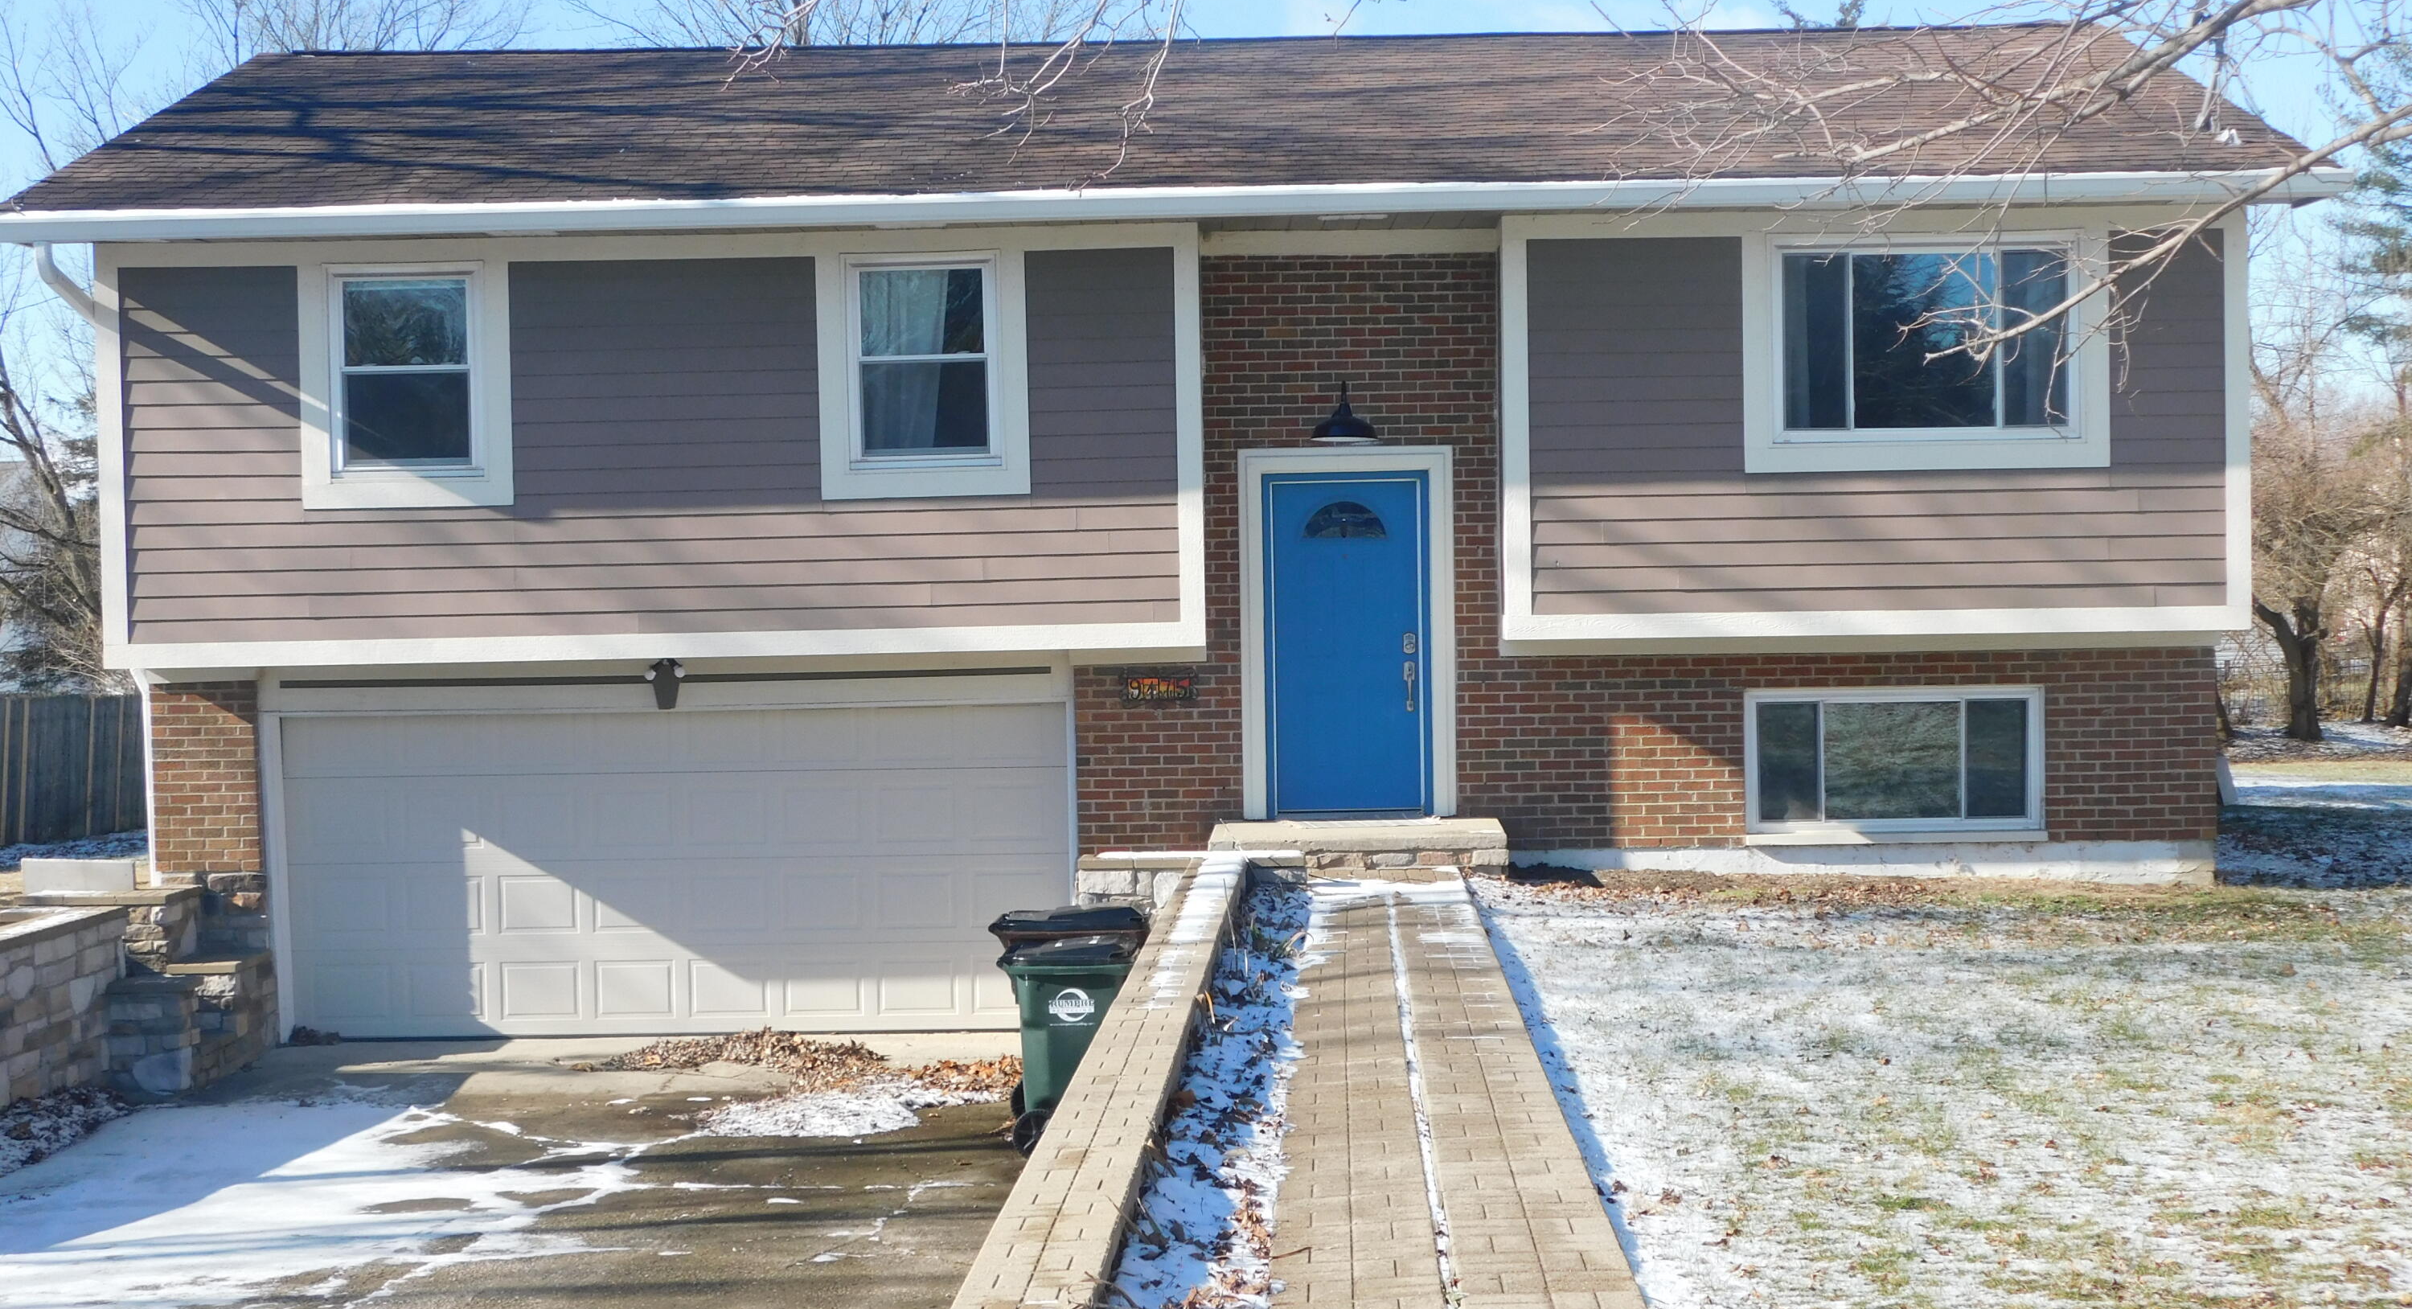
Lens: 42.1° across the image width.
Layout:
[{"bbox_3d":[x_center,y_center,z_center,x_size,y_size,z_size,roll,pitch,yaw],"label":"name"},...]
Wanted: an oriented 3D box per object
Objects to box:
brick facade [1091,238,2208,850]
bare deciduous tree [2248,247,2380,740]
[{"bbox_3d":[2.641,-0.632,19.010,6.865,3.622,0.250,-1,1,2],"label":"brick facade"},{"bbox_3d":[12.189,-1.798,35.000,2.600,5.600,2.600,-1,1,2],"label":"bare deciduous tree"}]

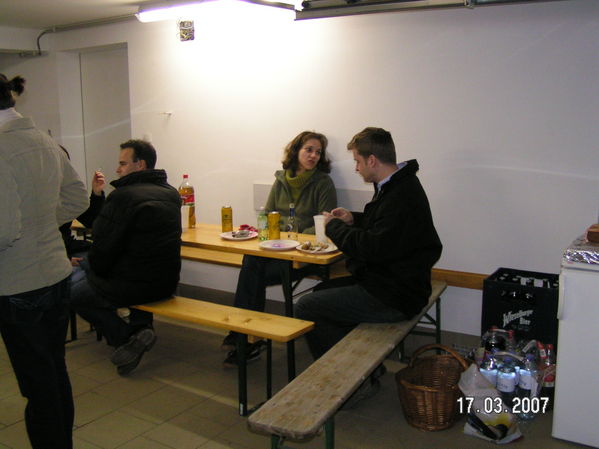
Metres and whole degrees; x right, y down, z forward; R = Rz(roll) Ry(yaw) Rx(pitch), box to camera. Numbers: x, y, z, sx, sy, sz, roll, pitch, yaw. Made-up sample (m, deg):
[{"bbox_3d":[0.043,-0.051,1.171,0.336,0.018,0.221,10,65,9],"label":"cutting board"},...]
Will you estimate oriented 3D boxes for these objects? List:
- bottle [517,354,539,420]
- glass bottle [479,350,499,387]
[{"bbox_3d":[1.135,0.793,3.249,0.088,0.330,0.088,5,10,33],"label":"bottle"},{"bbox_3d":[0.954,0.794,3.249,0.088,0.330,0.088,5,10,33],"label":"glass bottle"}]

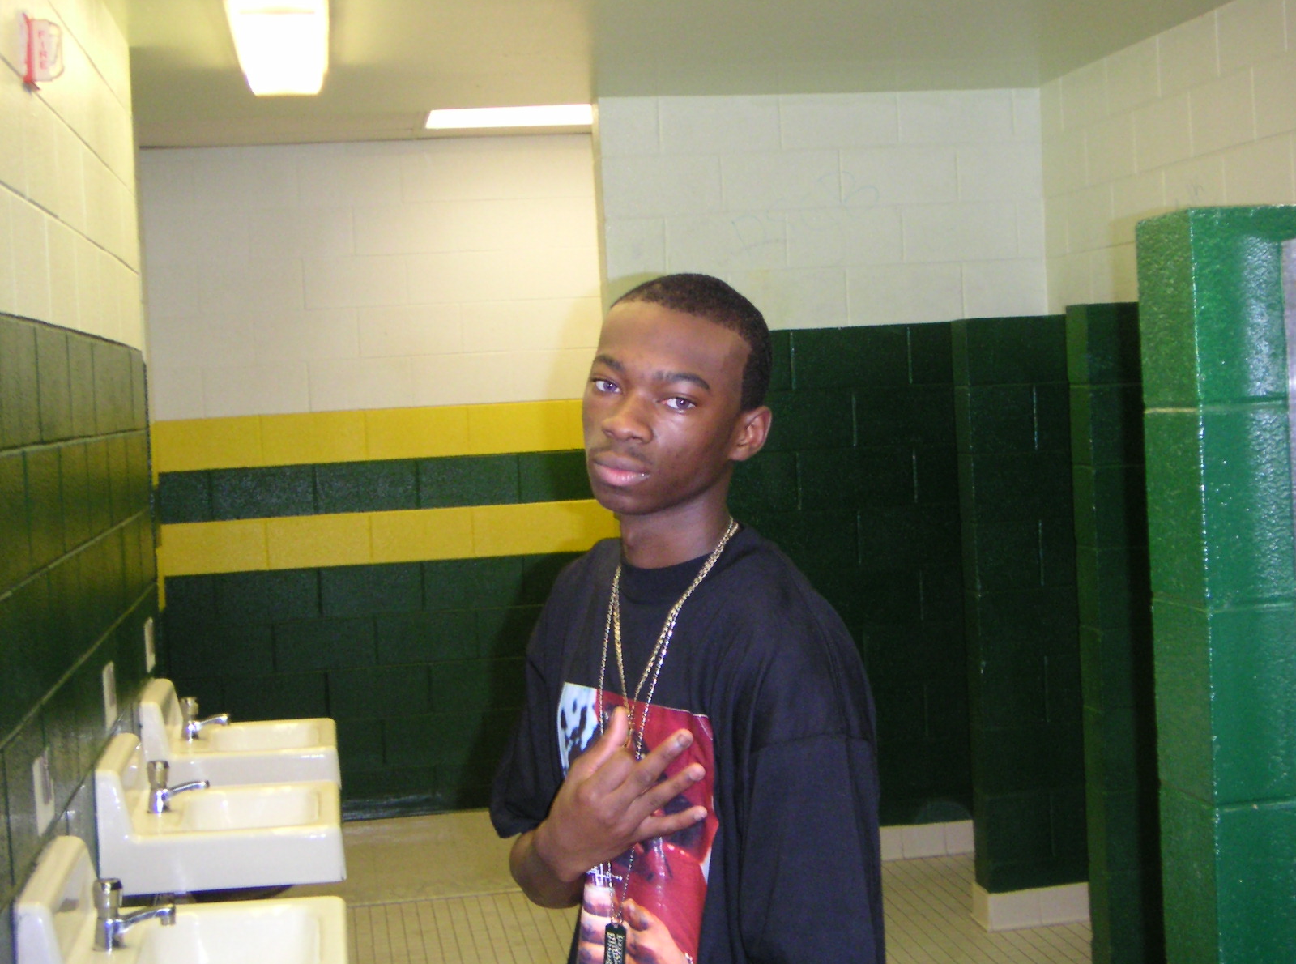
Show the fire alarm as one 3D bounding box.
[{"bbox_3d":[-1.016,-0.724,3.271,0.065,0.115,0.130,-3,3,-9],"label":"fire alarm"}]

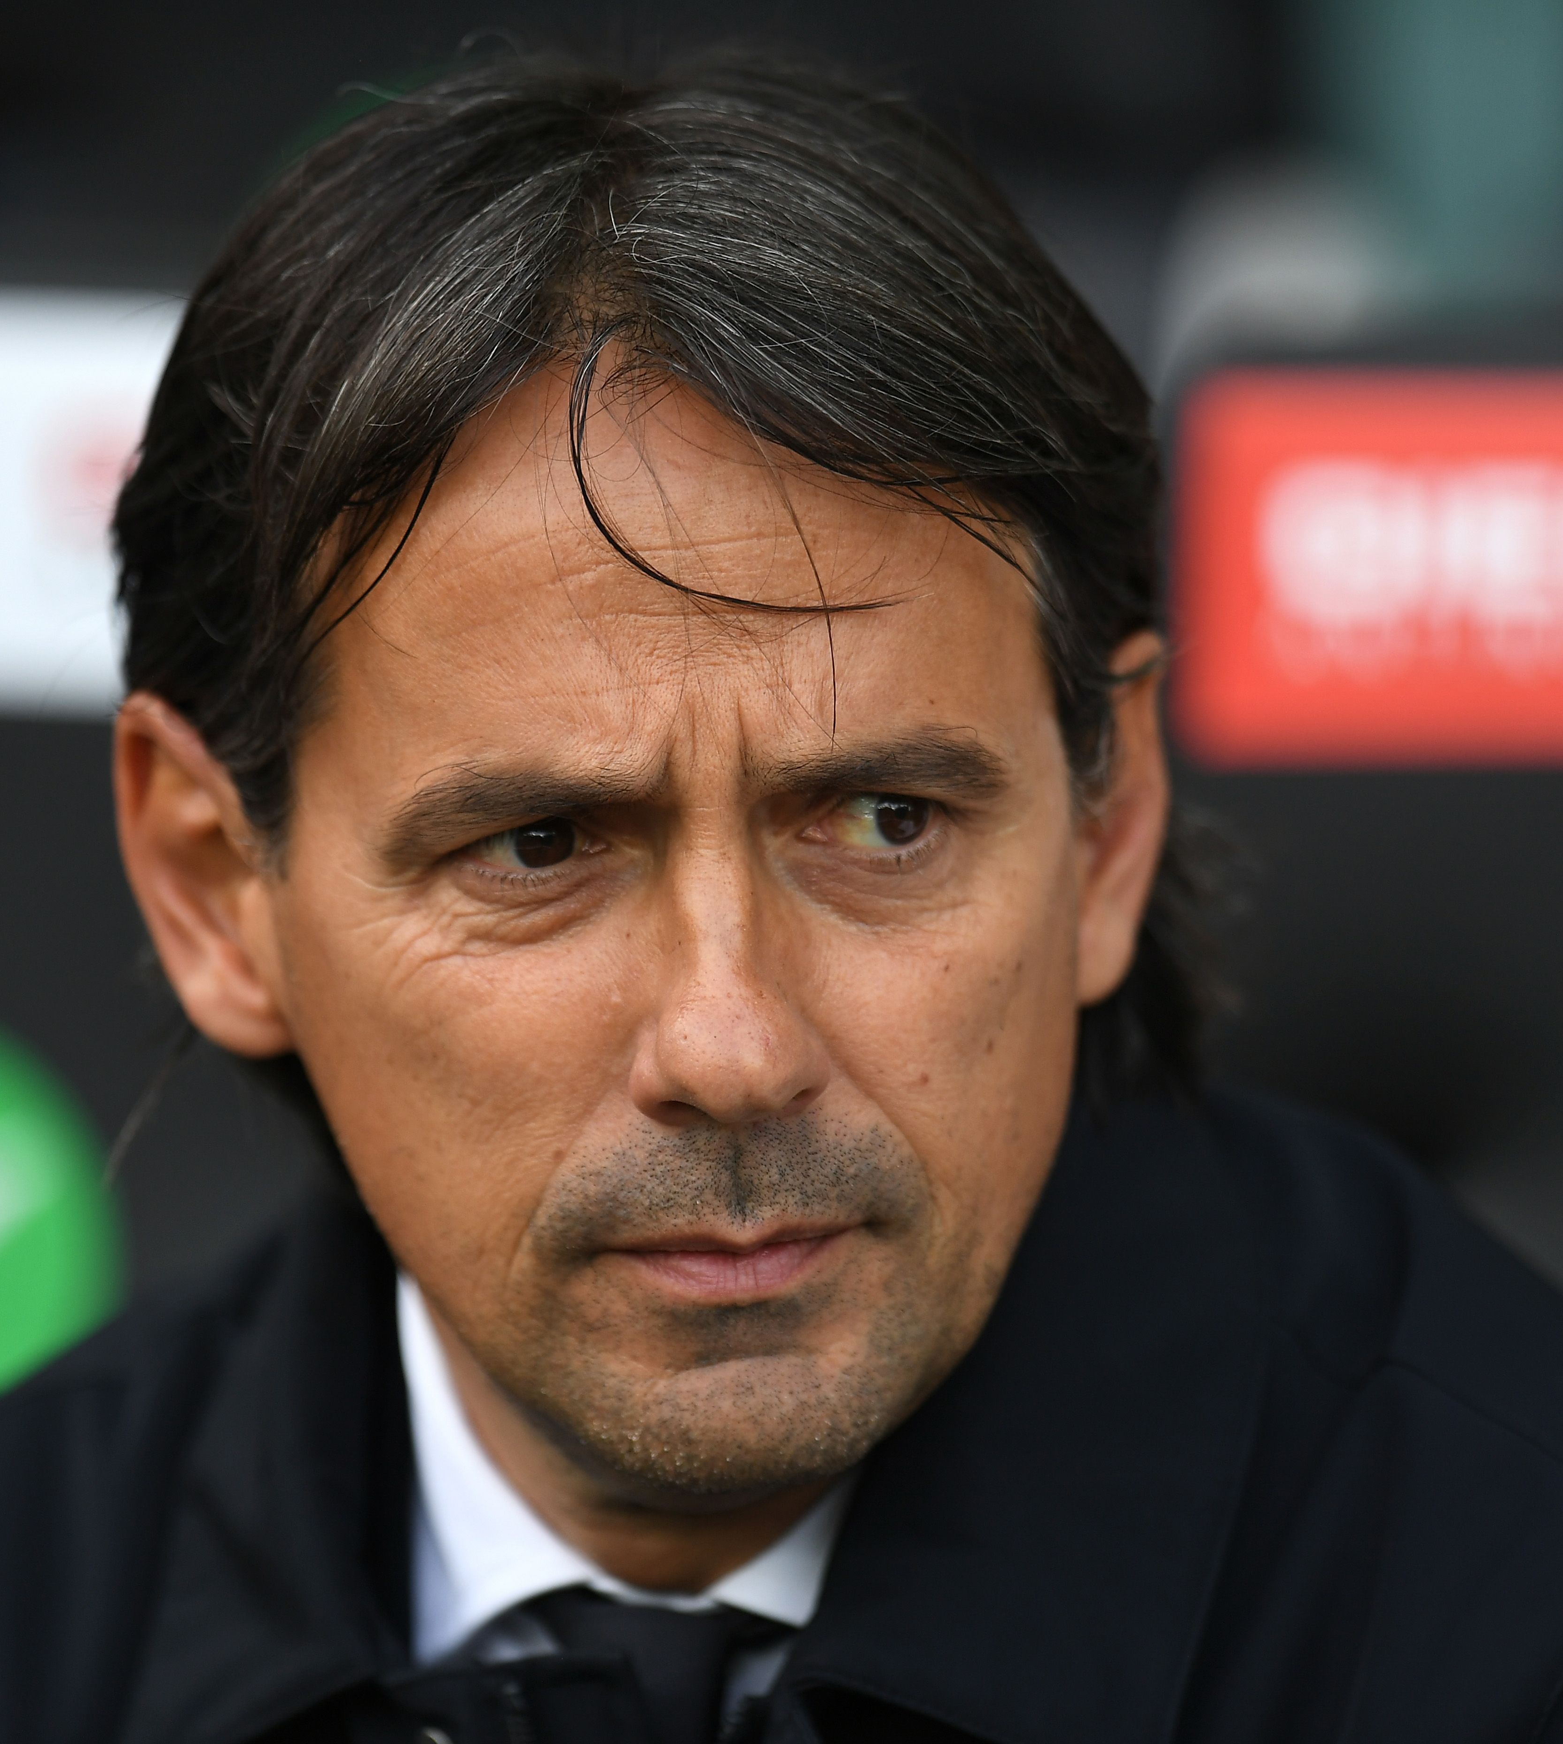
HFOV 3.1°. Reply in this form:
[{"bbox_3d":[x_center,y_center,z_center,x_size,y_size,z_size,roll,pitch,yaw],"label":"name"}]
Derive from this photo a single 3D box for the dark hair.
[{"bbox_3d":[-0.024,-0.050,5.150,0.188,0.200,0.215,-4,7,-8],"label":"dark hair"}]

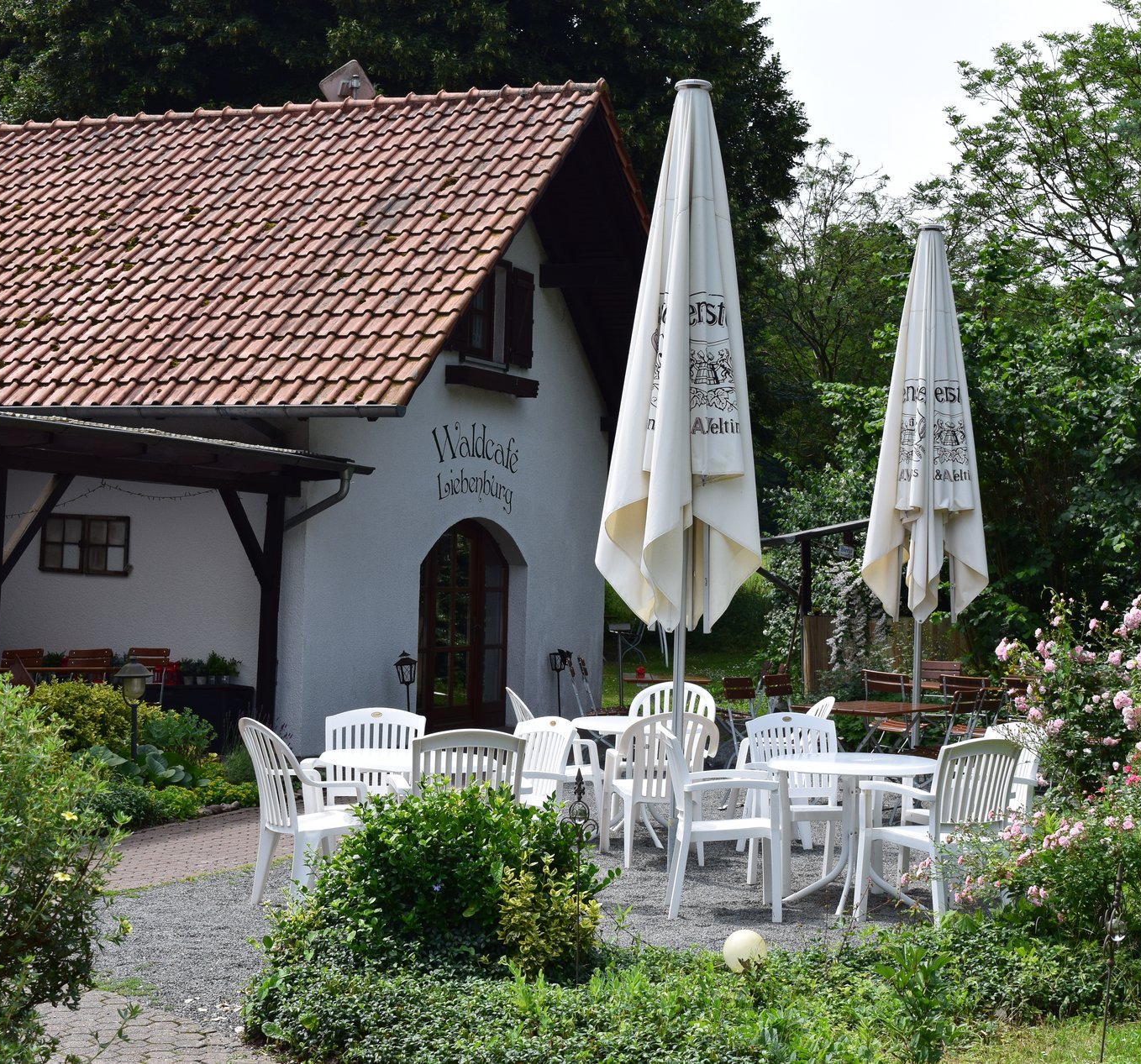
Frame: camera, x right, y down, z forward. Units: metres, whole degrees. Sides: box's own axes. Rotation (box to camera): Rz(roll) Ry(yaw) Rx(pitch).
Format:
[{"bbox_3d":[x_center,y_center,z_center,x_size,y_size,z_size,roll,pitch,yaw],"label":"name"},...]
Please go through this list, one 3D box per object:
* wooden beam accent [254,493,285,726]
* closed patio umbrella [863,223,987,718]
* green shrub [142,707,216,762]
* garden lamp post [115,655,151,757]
[{"bbox_3d":[-2.525,0.780,17.983,0.120,2.224,0.120,2,0,26],"label":"wooden beam accent"},{"bbox_3d":[2.649,-0.148,16.000,0.950,4.304,0.950,2,-1,0],"label":"closed patio umbrella"},{"bbox_3d":[-2.912,1.551,15.800,0.550,0.520,0.500,2,-1,0],"label":"green shrub"},{"bbox_3d":[-3.069,1.353,14.900,0.270,0.988,0.270,2,-1,0],"label":"garden lamp post"}]

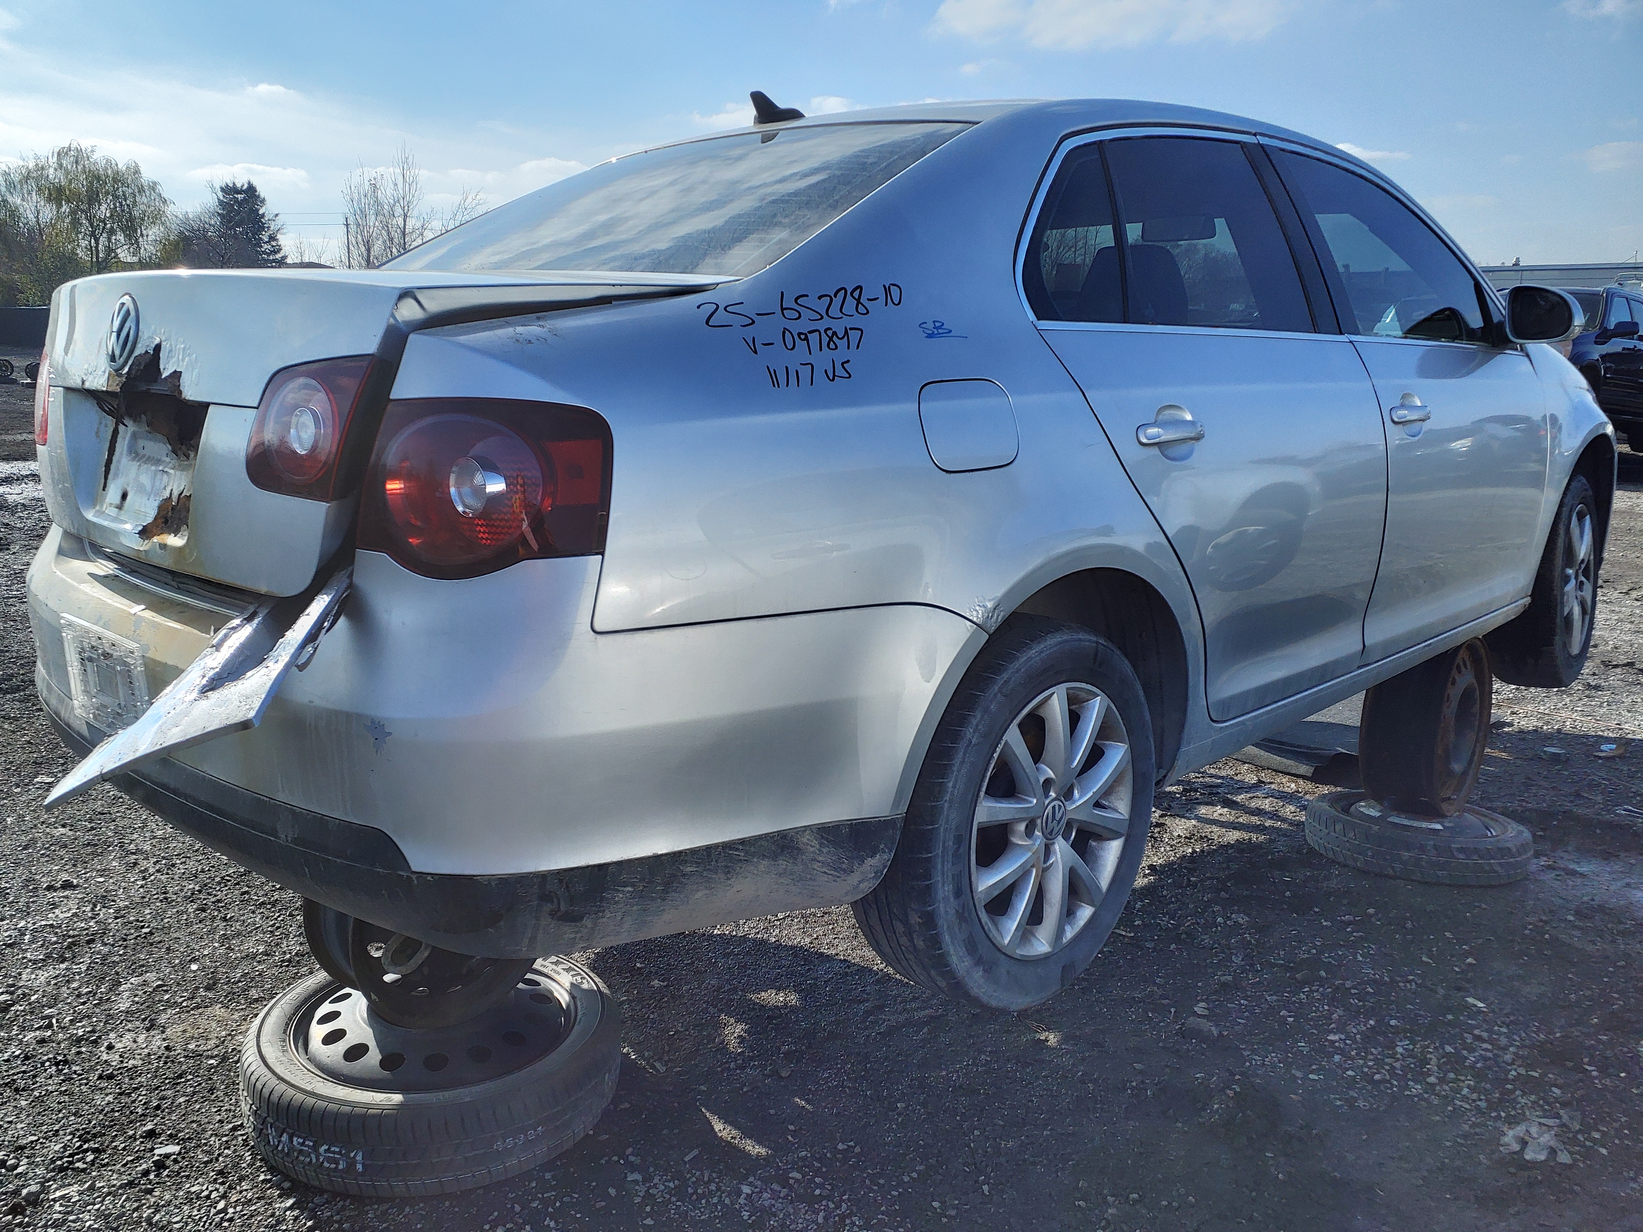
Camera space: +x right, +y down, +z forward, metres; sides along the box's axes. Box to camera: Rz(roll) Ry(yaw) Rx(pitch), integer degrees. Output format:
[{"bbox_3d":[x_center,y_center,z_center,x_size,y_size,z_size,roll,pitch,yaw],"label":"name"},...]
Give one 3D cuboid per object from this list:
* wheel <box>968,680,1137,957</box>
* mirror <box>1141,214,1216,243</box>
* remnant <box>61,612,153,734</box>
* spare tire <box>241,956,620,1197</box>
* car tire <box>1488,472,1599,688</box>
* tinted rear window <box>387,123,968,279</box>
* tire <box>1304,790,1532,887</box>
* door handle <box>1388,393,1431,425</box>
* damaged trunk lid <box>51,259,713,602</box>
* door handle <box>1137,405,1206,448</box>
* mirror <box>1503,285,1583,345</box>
[{"bbox_3d":[0.326,0.319,2.026,0.440,0.440,0.170,-12,15,-43],"label":"wheel"},{"bbox_3d":[0.992,-1.076,3.428,0.045,0.070,0.240,-9,15,-35],"label":"mirror"},{"bbox_3d":[-1.002,0.084,1.724,0.020,0.155,0.305,-12,17,-43],"label":"remnant"},{"bbox_3d":[-0.642,0.735,2.072,0.605,0.158,0.605,-8,15,-44],"label":"spare tire"},{"bbox_3d":[2.189,-0.107,3.746,0.205,0.632,0.632,4,12,42],"label":"car tire"},{"bbox_3d":[-0.351,-0.740,2.196,1.220,0.086,0.717,12,43,45],"label":"tinted rear window"},{"bbox_3d":[1.665,0.616,3.460,0.580,0.140,0.580,-7,13,-44],"label":"tire"},{"bbox_3d":[1.226,-0.432,2.568,0.180,0.050,0.050,-12,17,-43],"label":"door handle"},{"bbox_3d":[-0.767,-0.314,1.874,0.580,0.410,1.320,-12,17,-43],"label":"damaged trunk lid"},{"bbox_3d":[0.545,-0.295,1.923,0.180,0.050,0.050,-12,17,-43],"label":"door handle"},{"bbox_3d":[1.746,-0.727,2.982,0.120,0.145,0.185,-12,17,-43],"label":"mirror"}]

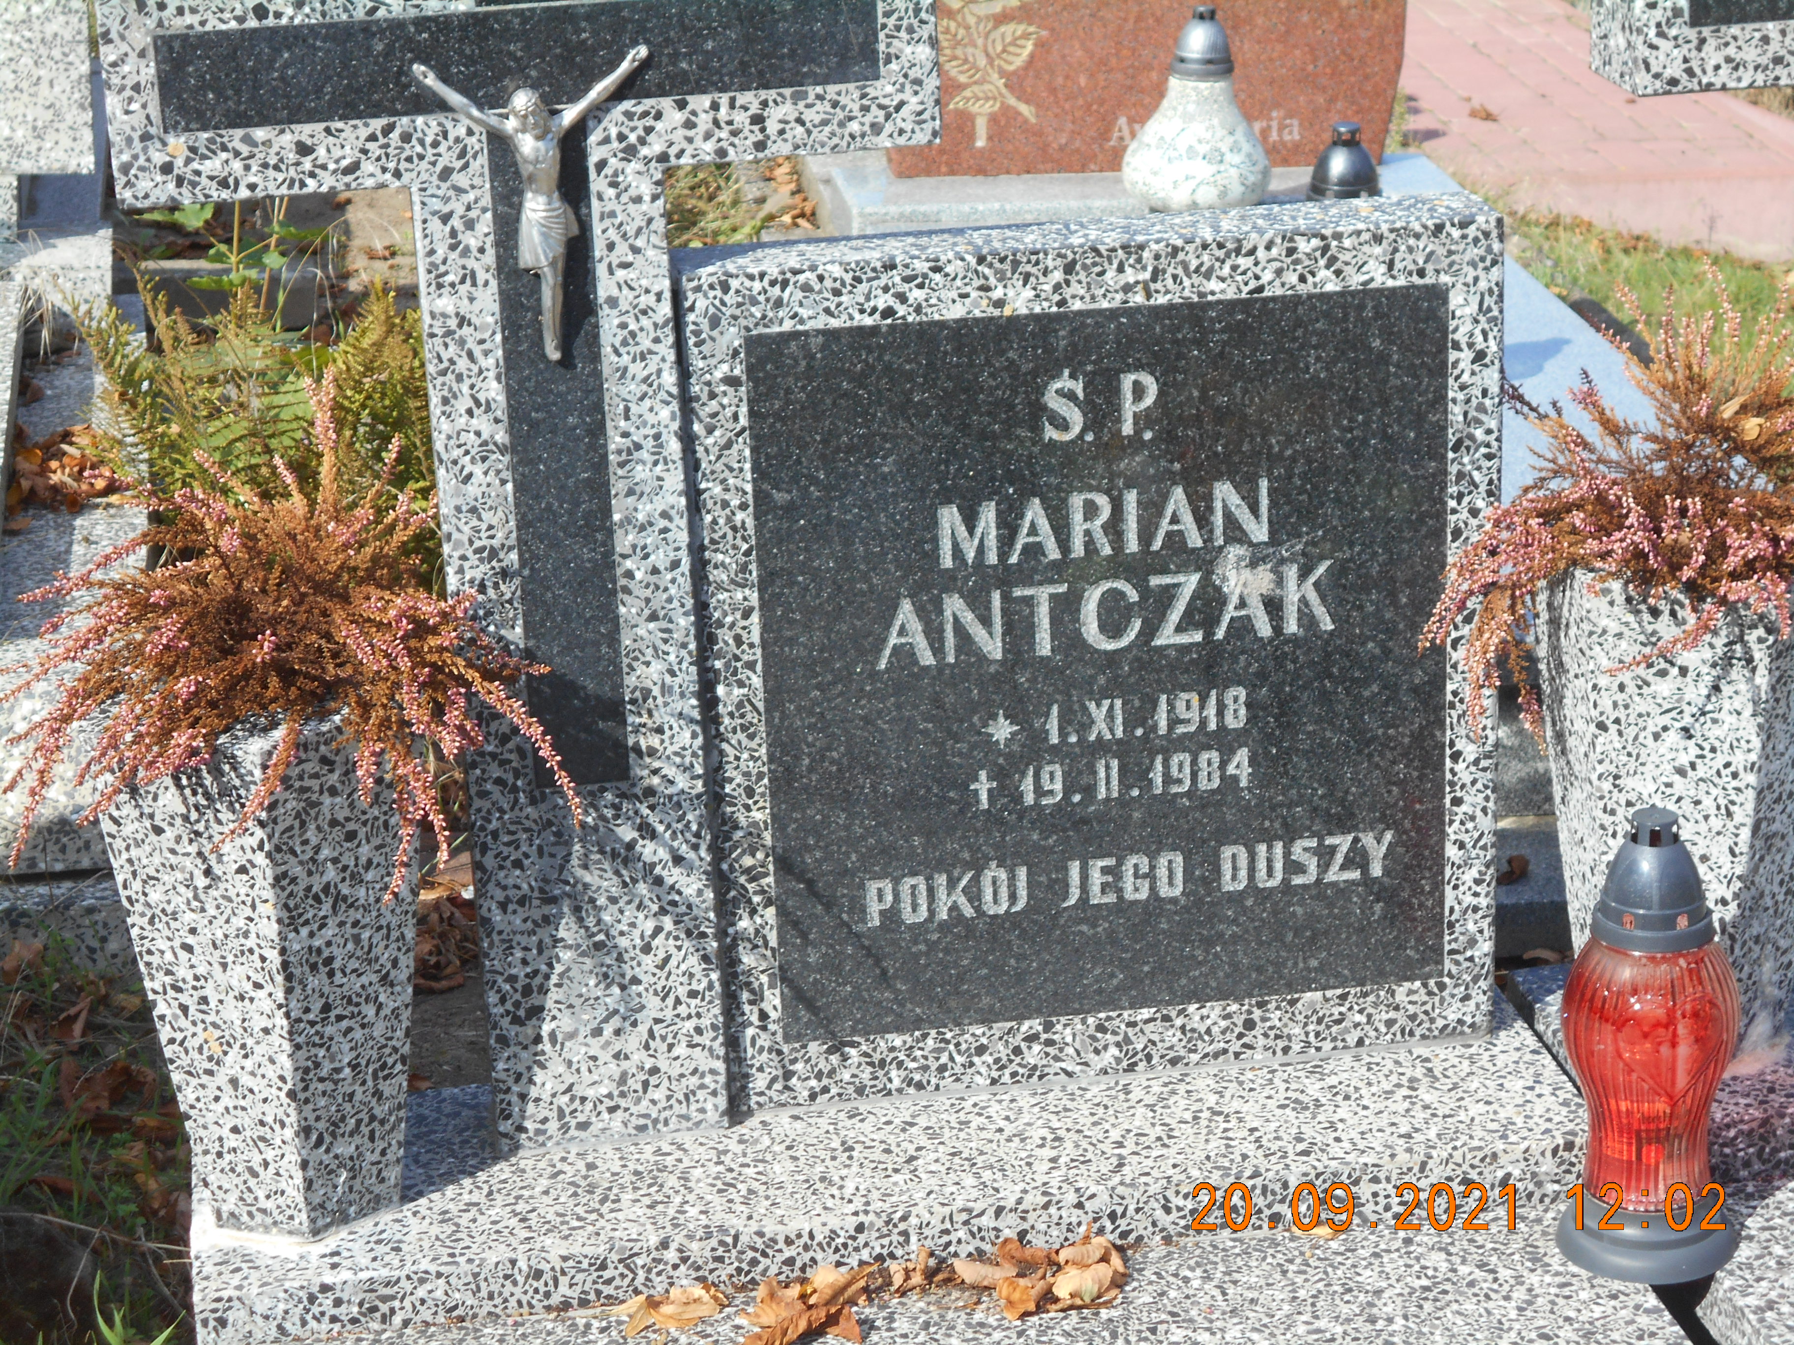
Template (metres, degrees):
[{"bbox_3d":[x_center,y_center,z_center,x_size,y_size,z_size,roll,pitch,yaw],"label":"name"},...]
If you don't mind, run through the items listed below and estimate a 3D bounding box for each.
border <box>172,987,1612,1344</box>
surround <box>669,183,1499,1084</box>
[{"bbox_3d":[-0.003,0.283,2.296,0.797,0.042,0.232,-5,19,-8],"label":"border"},{"bbox_3d":[0.118,-0.009,2.297,0.459,0.503,0.069,-5,19,-8],"label":"surround"}]

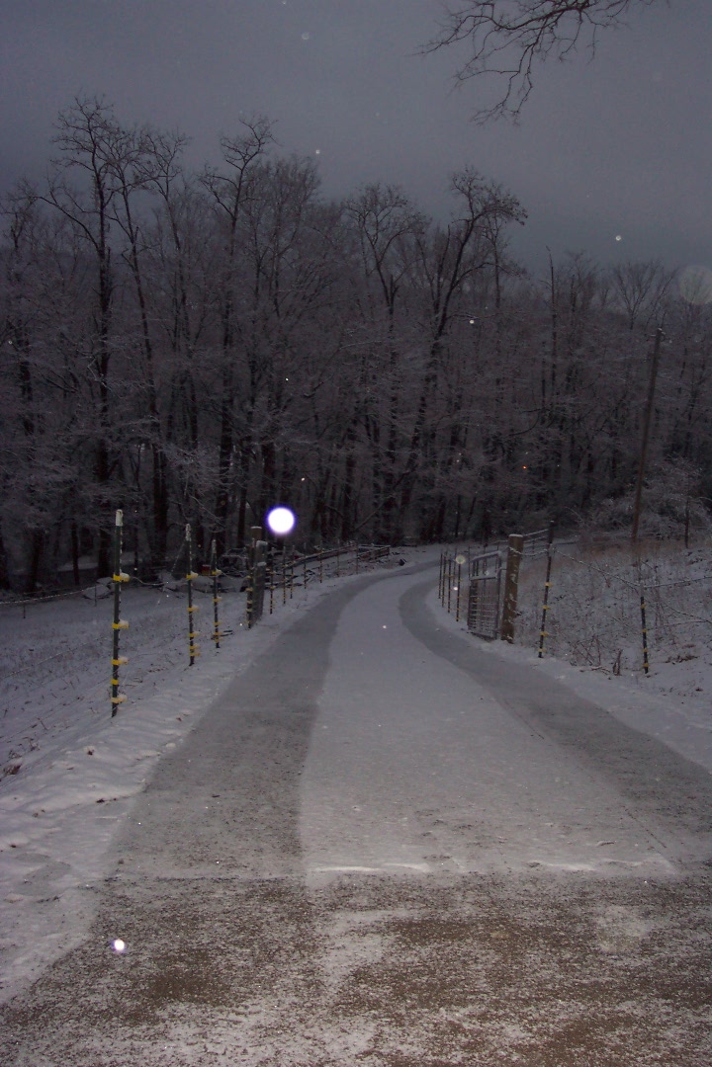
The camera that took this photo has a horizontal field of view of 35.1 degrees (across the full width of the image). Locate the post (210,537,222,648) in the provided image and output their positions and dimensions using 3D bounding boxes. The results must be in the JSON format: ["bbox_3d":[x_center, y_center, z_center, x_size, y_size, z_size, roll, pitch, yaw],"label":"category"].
[{"bbox_3d":[-1.460,0.642,11.800,0.090,1.160,0.070,-1,5,0],"label":"post"}]

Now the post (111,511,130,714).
[{"bbox_3d":[-1.352,0.450,6.450,0.095,1.190,0.070,2,5,0],"label":"post"}]

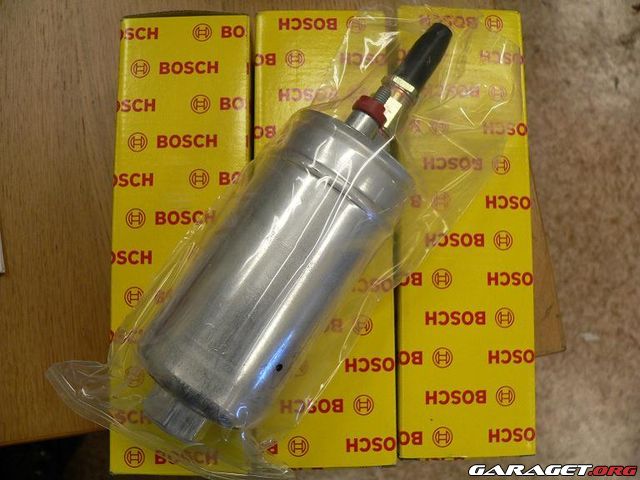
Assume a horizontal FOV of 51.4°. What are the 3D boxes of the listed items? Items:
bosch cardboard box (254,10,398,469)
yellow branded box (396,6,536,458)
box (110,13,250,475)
[{"bbox_3d":[0.001,-0.001,0.356,0.065,0.065,0.222,-1,83,-2],"label":"bosch cardboard box"},{"bbox_3d":[0.069,-0.004,0.359,0.065,0.065,0.222,1,83,-2],"label":"yellow branded box"},{"bbox_3d":[-0.067,0.002,0.353,0.065,0.065,0.222,-1,83,-2],"label":"box"}]

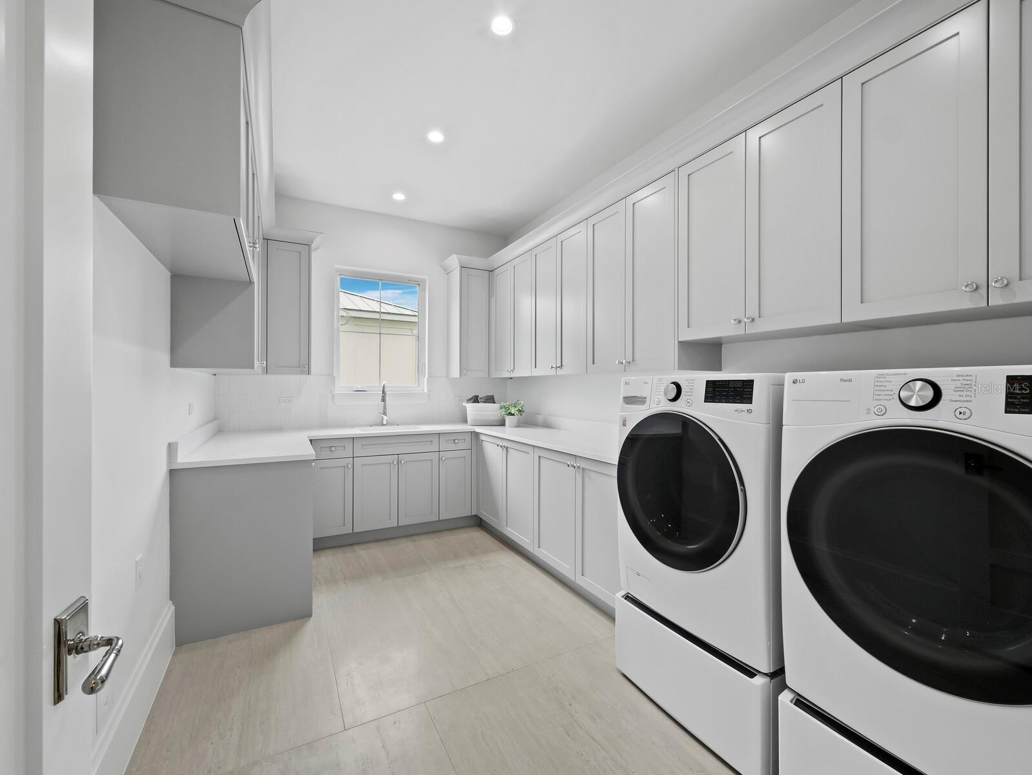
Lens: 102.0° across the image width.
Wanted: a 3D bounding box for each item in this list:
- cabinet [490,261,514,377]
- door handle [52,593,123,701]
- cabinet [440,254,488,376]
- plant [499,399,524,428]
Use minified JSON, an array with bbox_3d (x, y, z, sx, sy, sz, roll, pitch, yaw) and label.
[{"bbox_3d":[-0.001,-0.636,4.140,0.320,1.070,0.405,0,0,-29],"label":"cabinet"},{"bbox_3d":[-0.602,0.376,0.587,0.063,0.120,0.125,0,0,-23],"label":"door handle"},{"bbox_3d":[-0.507,-0.686,4.264,0.410,1.165,0.420,0,0,-29],"label":"cabinet"},{"bbox_3d":[-0.043,0.251,4.000,0.245,0.265,0.240,0,0,0],"label":"plant"}]

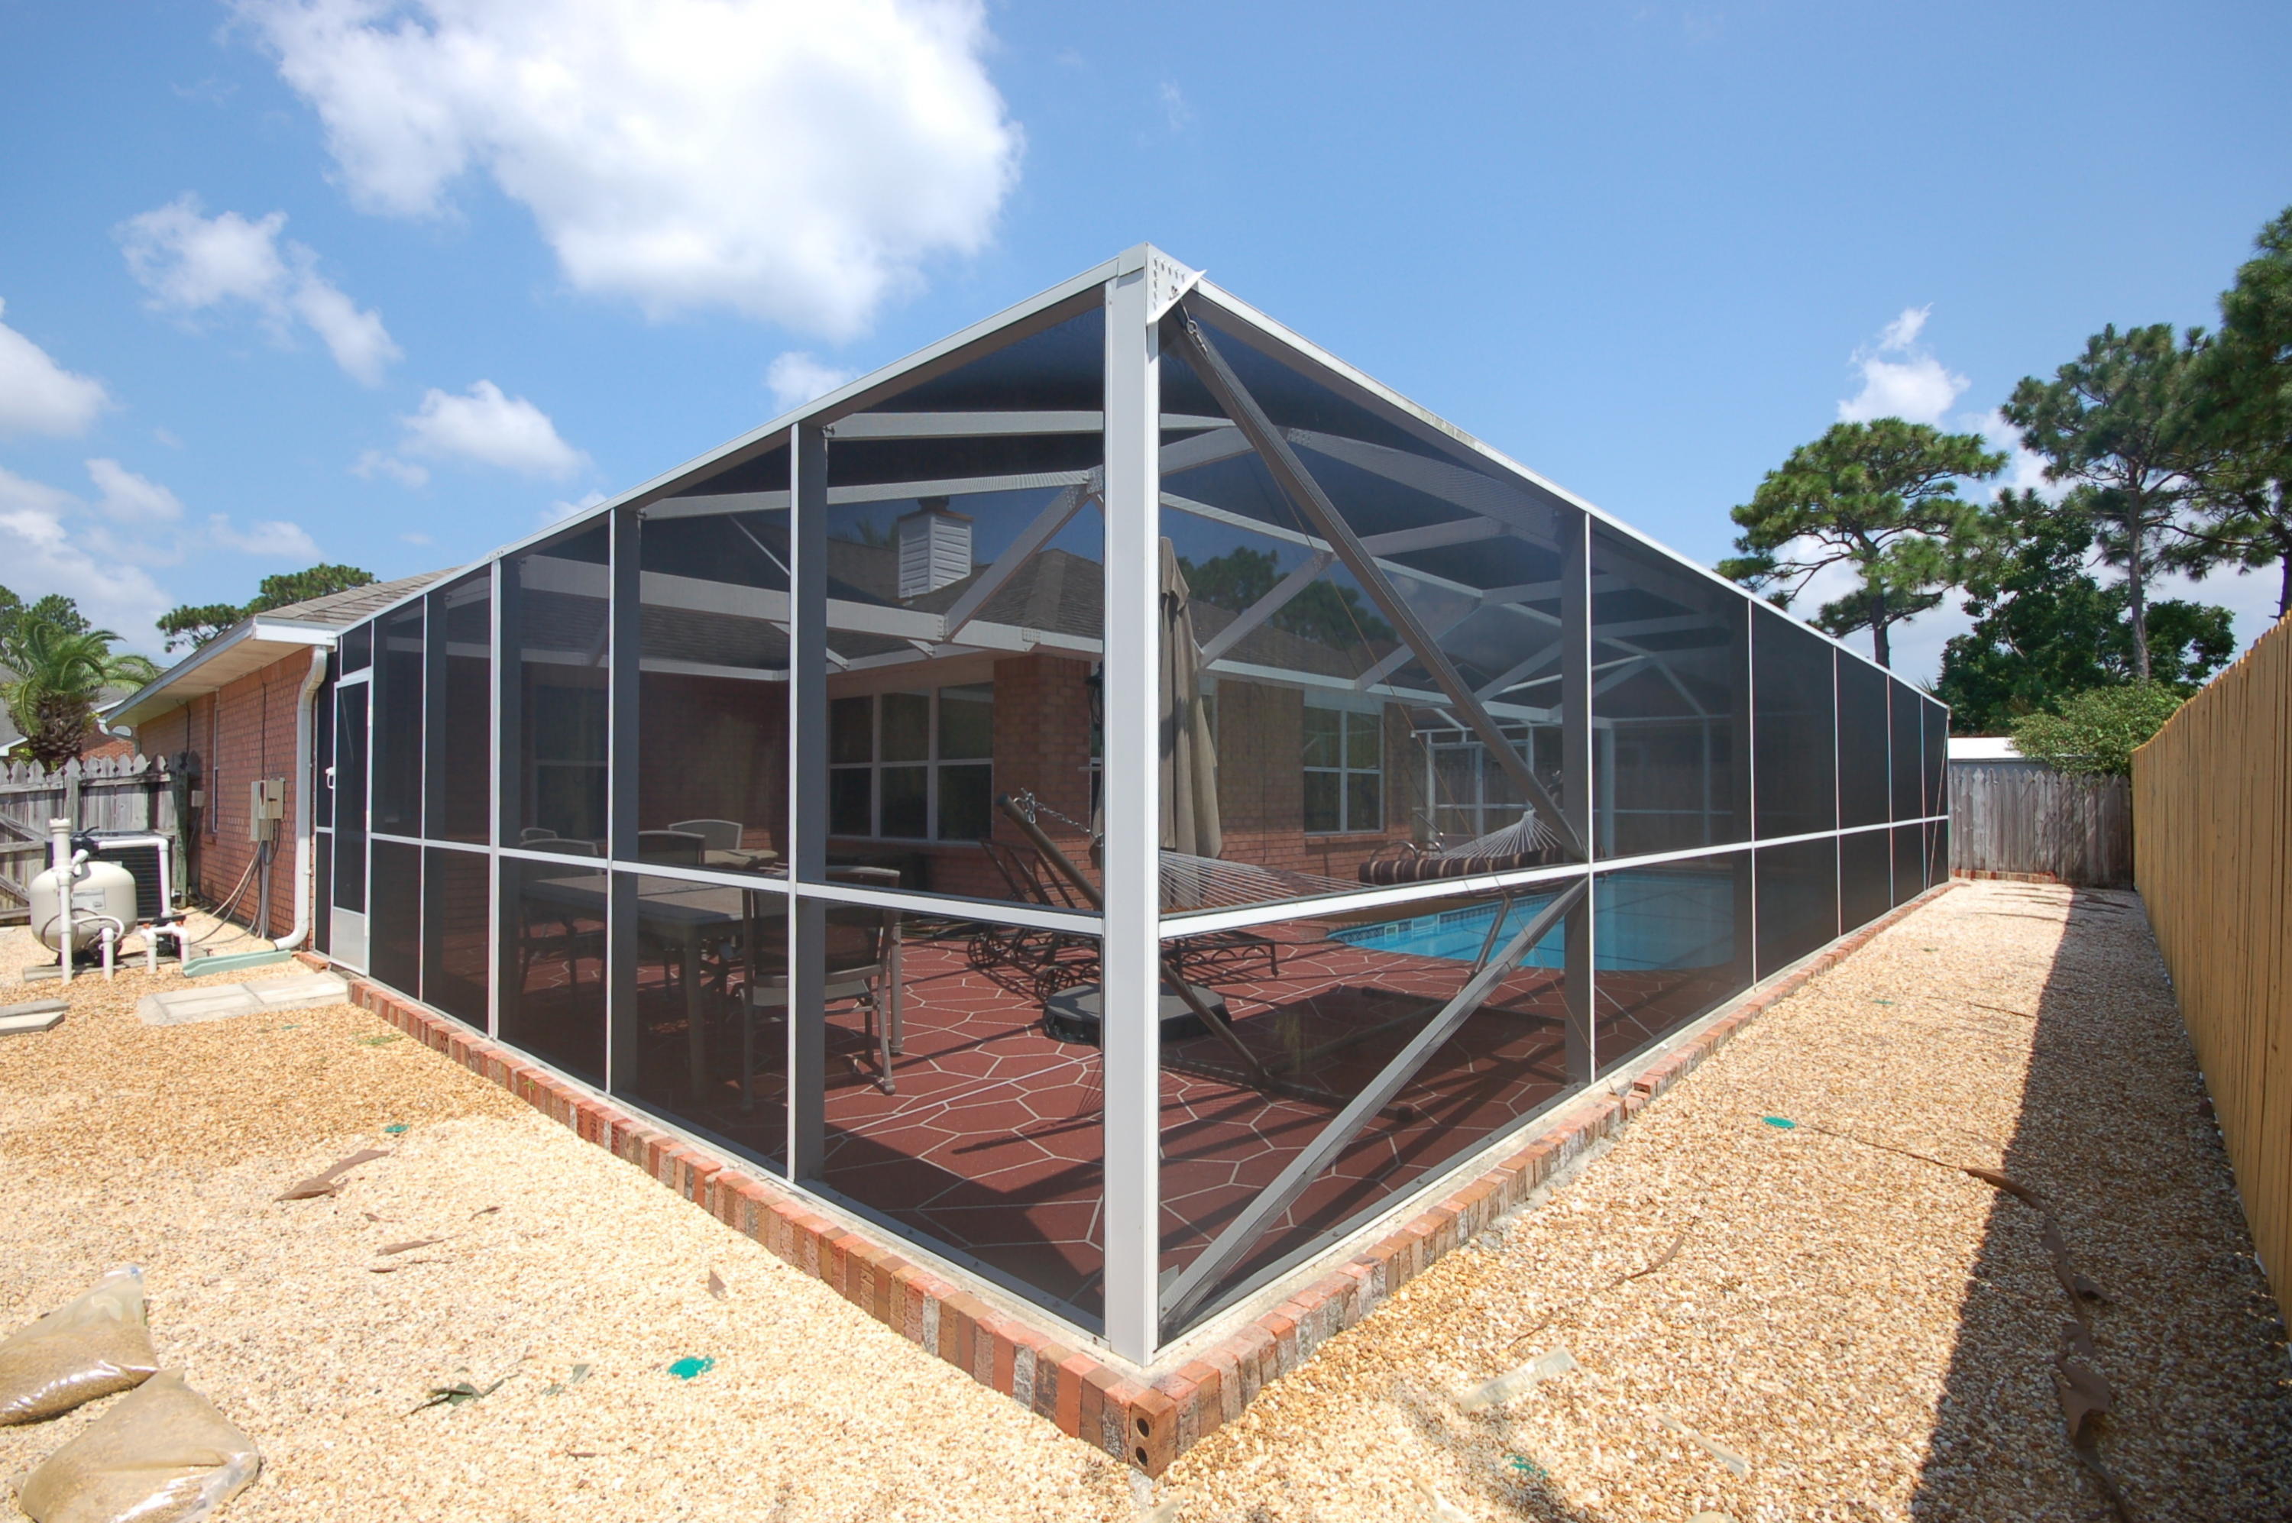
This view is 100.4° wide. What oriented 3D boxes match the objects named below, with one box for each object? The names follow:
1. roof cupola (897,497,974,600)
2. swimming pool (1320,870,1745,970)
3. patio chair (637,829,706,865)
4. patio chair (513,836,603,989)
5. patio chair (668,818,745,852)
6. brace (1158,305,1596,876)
[{"bbox_3d":[-2.900,-2.973,13.332,0.750,1.464,0.720,-2,-3,45],"label":"roof cupola"},{"bbox_3d":[5.496,2.218,9.900,9.200,1.400,2.780,2,-3,-44],"label":"swimming pool"},{"bbox_3d":[-3.039,0.952,6.464,0.540,0.920,0.600,-1,-2,16],"label":"patio chair"},{"bbox_3d":[-3.370,0.928,5.705,0.600,0.920,0.540,-1,-2,38],"label":"patio chair"},{"bbox_3d":[-3.548,0.948,7.559,0.570,0.940,0.600,0,-2,-9],"label":"patio chair"},{"bbox_3d":[0.900,-0.344,3.034,0.058,0.050,2.771,-2,-32,45],"label":"brace"}]

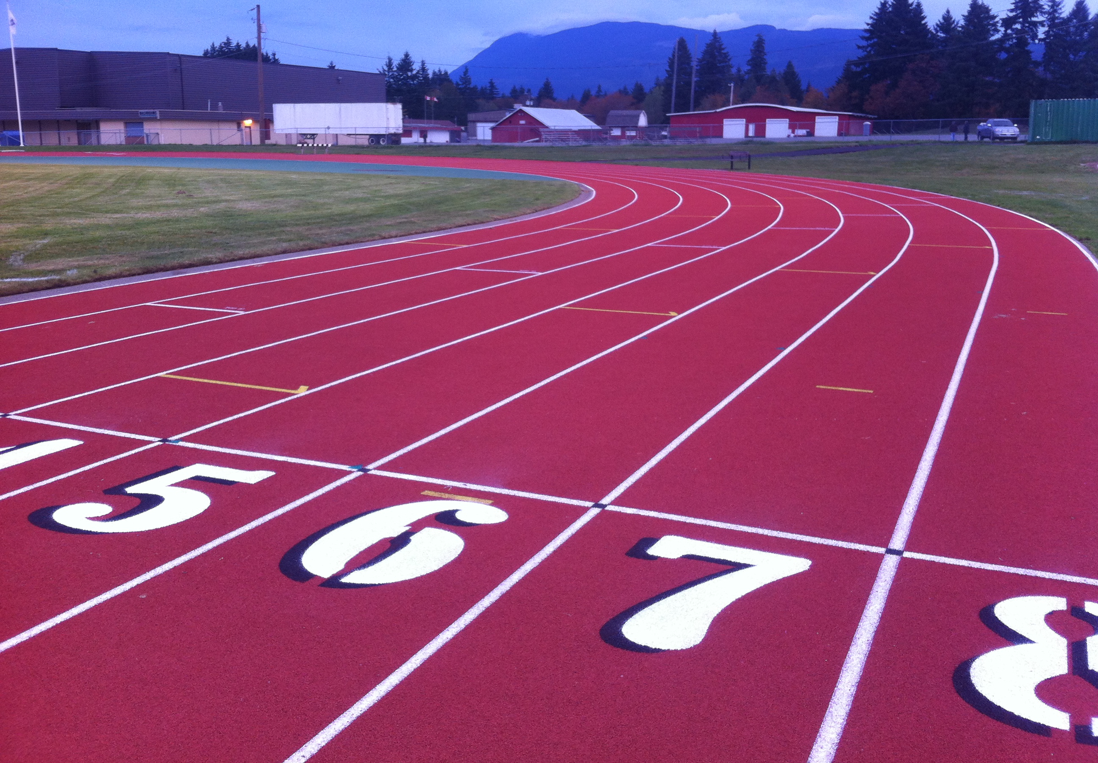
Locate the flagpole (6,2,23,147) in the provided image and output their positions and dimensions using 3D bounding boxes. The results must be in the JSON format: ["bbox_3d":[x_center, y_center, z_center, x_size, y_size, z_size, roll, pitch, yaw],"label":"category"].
[{"bbox_3d":[-45.572,-26.126,94.617,0.450,11.942,0.350,0,12,0],"label":"flagpole"}]

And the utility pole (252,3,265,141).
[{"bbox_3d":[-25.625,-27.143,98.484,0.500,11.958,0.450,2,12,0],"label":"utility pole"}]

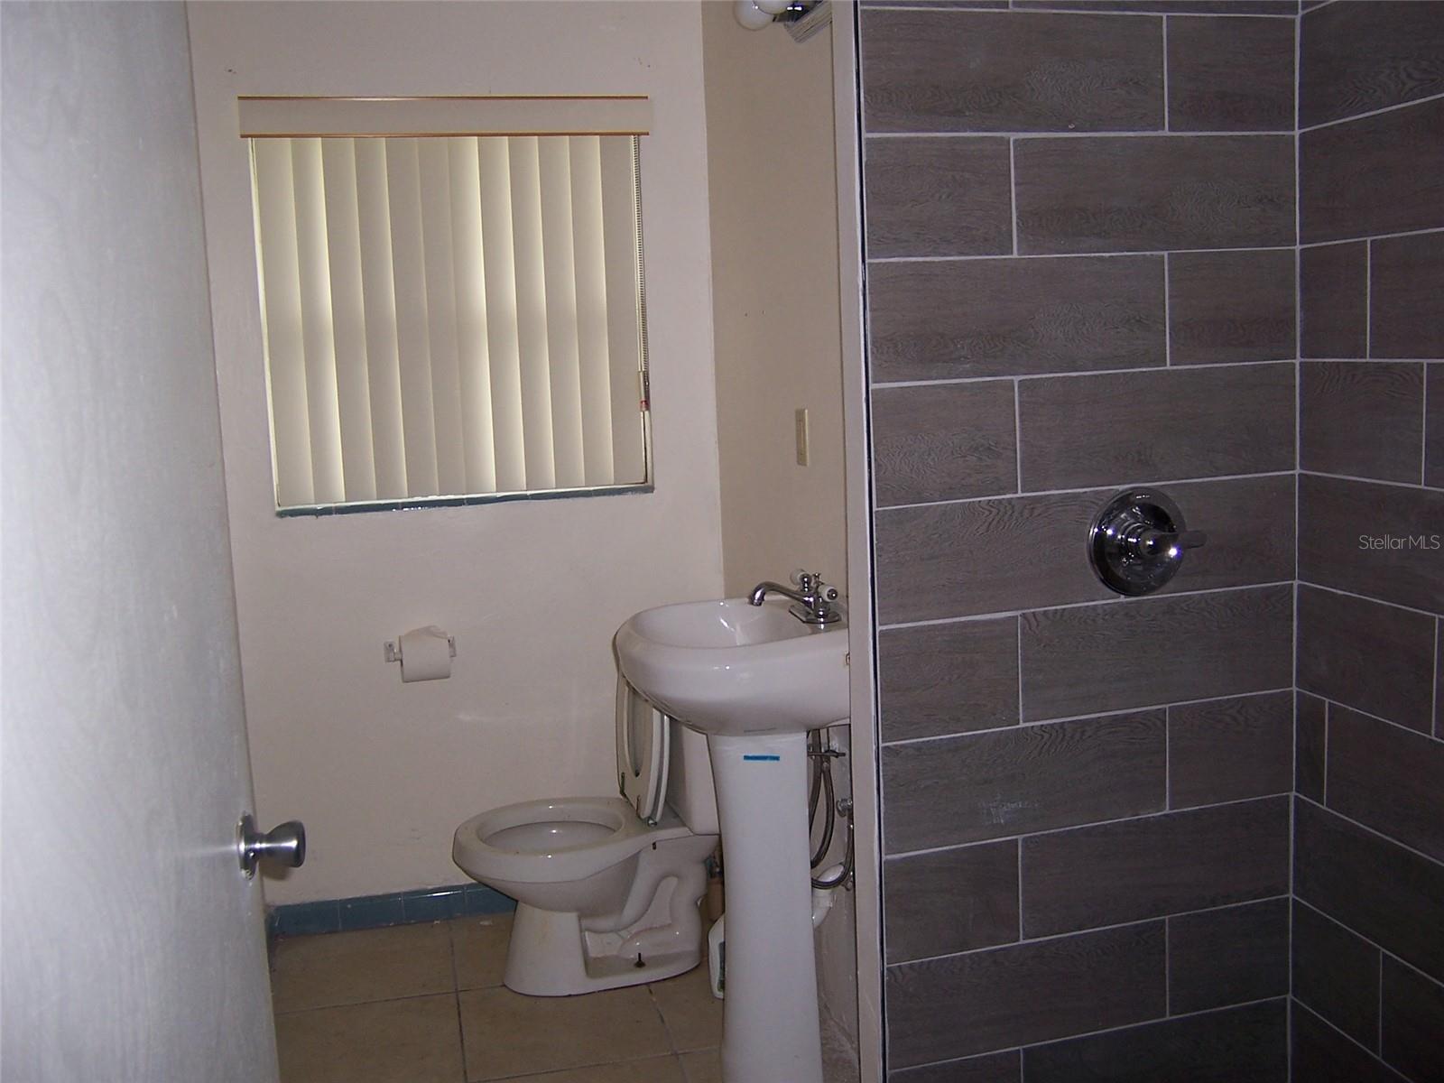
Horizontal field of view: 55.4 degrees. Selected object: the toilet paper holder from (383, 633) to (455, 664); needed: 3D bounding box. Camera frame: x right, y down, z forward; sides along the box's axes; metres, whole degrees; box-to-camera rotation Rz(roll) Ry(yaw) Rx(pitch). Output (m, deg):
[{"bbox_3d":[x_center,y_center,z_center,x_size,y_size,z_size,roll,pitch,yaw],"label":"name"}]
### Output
[{"bbox_3d":[-0.722,0.263,3.304,0.167,0.052,0.075,-4,8,-13],"label":"toilet paper holder"}]

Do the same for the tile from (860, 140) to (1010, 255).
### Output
[{"bbox_3d":[0.322,-0.508,2.038,0.230,0.174,0.010,-4,8,-13],"label":"tile"}]

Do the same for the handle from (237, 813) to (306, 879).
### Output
[{"bbox_3d":[-0.457,0.310,1.400,0.064,0.065,0.065,-3,7,-4],"label":"handle"}]

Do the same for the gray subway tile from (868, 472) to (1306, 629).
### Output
[{"bbox_3d":[0.586,0.010,2.170,0.721,0.174,0.010,-4,8,-13],"label":"gray subway tile"}]

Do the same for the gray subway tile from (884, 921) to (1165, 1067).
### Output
[{"bbox_3d":[0.506,0.736,2.250,0.495,0.178,0.010,-5,8,-14],"label":"gray subway tile"}]

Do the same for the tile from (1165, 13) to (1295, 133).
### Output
[{"bbox_3d":[0.785,-0.718,2.125,0.224,0.169,0.010,-4,8,-13],"label":"tile"}]

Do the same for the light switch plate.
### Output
[{"bbox_3d":[0.155,-0.205,2.721,0.009,0.115,0.071,-4,7,-12],"label":"light switch plate"}]

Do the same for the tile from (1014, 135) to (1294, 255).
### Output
[{"bbox_3d":[0.693,-0.550,2.183,0.517,0.179,0.010,-4,7,-16],"label":"tile"}]

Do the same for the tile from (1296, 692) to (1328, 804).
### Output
[{"bbox_3d":[0.997,0.349,2.324,0.010,0.179,0.083,-4,7,-12],"label":"tile"}]

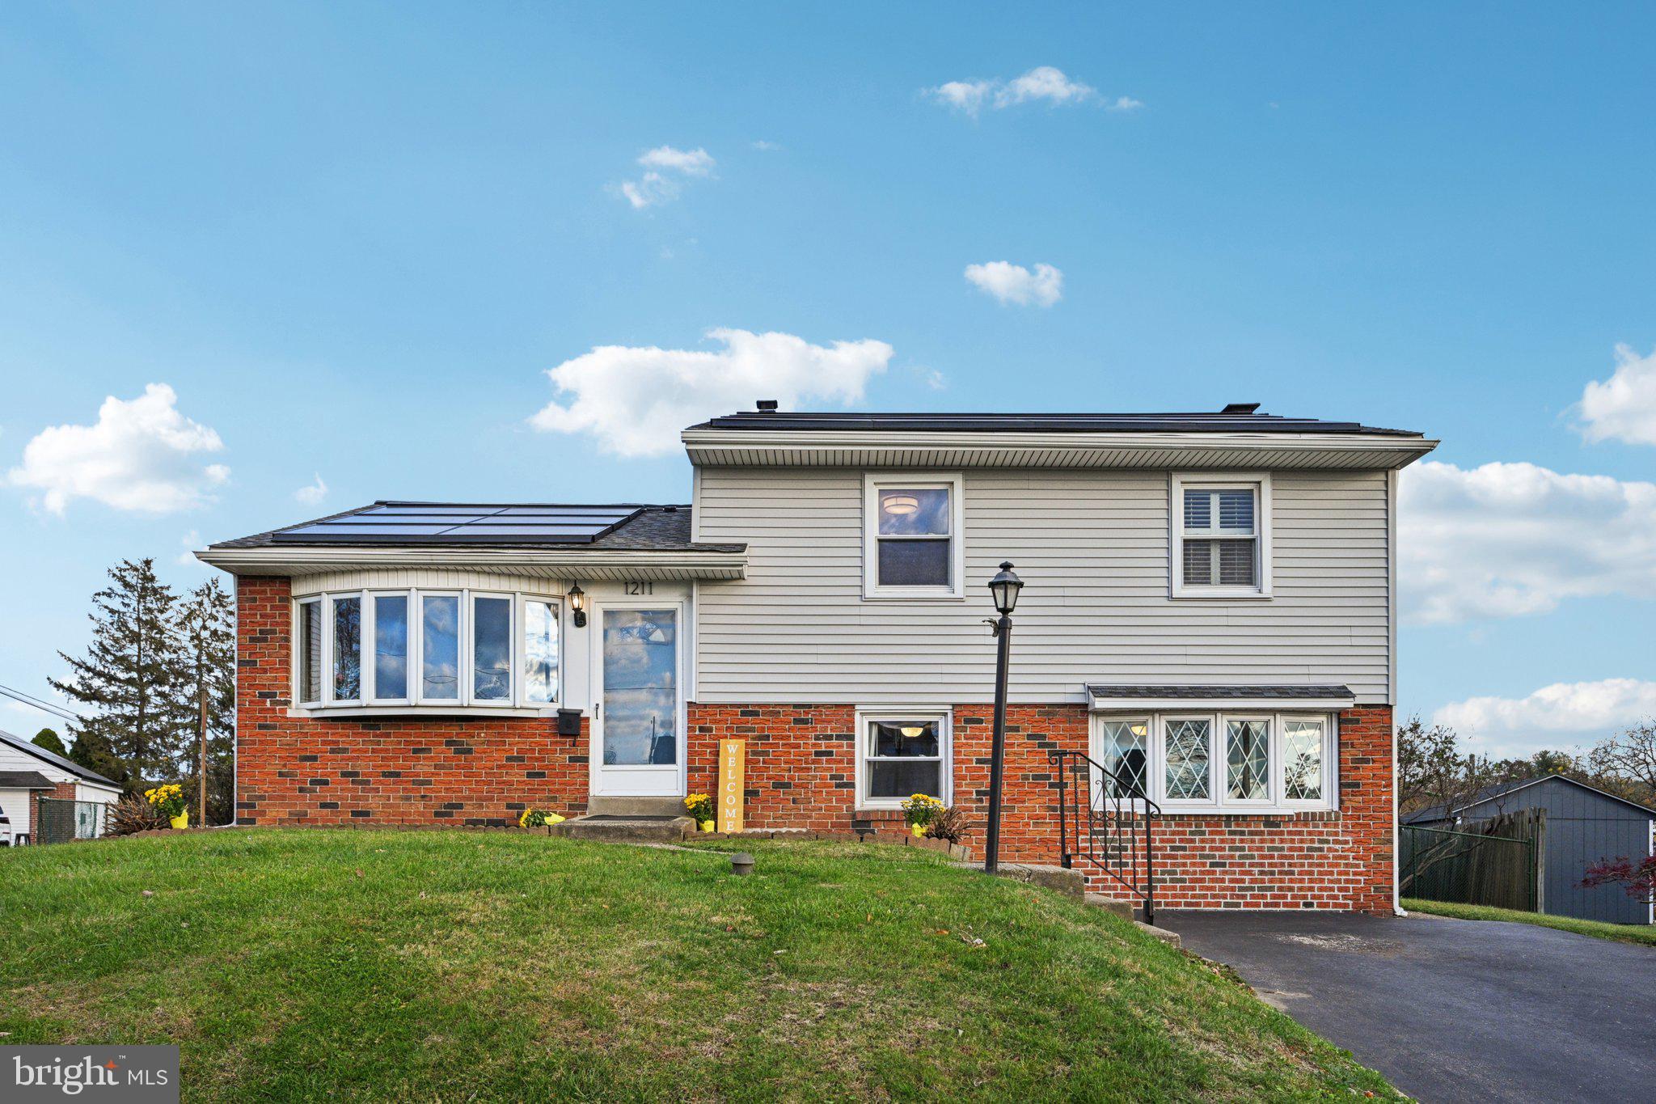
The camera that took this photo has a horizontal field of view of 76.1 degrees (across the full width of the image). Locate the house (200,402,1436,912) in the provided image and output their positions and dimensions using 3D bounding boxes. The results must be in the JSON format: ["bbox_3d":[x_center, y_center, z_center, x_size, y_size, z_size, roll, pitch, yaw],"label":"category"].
[{"bbox_3d":[-0.080,0.850,14.300,12.200,5.900,8.100,0,-1,0],"label":"house"}]

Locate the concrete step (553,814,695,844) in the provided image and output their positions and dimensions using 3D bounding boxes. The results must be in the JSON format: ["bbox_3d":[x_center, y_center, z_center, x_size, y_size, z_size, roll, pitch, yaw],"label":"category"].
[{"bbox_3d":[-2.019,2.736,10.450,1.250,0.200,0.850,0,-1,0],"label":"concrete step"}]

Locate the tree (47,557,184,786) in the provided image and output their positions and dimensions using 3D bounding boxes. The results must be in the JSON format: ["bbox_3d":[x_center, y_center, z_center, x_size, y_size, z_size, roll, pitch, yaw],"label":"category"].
[{"bbox_3d":[-26.161,4.628,39.000,5.100,9.000,5.100,0,-1,0],"label":"tree"}]

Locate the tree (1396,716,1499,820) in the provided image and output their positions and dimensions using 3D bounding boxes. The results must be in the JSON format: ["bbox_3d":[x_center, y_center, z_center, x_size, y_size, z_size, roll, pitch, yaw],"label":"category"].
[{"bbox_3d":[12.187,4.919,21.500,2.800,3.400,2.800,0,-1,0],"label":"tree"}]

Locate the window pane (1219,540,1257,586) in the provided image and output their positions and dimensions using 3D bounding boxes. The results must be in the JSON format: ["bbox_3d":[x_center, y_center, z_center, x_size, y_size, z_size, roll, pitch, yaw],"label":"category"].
[{"bbox_3d":[4.250,0.121,10.980,0.390,0.460,0.040,0,-1,0],"label":"window pane"}]

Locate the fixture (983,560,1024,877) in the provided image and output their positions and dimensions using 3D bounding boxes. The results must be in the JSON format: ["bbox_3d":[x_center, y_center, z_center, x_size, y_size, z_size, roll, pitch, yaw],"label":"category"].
[{"bbox_3d":[1.322,1.273,8.100,0.280,2.400,0.280,2,0,0],"label":"fixture"}]

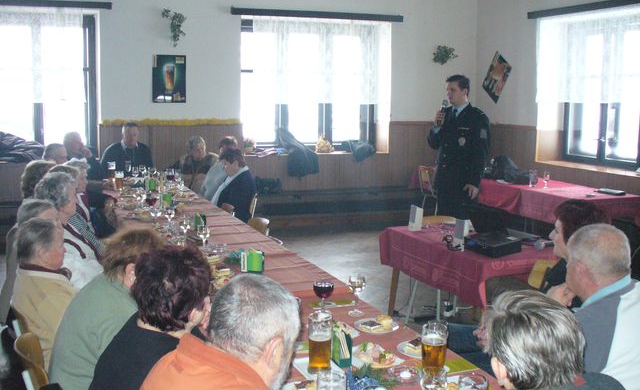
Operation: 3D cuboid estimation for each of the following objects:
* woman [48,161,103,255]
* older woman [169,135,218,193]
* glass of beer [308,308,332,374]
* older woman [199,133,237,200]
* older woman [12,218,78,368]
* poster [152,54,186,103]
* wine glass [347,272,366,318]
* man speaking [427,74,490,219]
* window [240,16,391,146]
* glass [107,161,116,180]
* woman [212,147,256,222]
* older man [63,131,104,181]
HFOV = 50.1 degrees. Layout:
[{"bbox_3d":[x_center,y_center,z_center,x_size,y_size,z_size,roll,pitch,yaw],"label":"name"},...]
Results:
[{"bbox_3d":[-1.604,0.381,4.729,0.780,1.200,0.500,-2,9,-17],"label":"woman"},{"bbox_3d":[-1.249,-0.023,7.113,0.520,1.180,0.720,-3,10,-21],"label":"older woman"},{"bbox_3d":[0.001,0.483,2.221,0.080,0.185,0.080,1,9,0],"label":"glass of beer"},{"bbox_3d":[-0.932,0.057,6.737,0.780,1.250,0.500,-5,10,-31],"label":"older woman"},{"bbox_3d":[-0.915,0.647,2.843,0.720,1.160,0.500,-5,10,-33],"label":"older woman"},{"bbox_3d":[-1.782,-1.379,8.098,0.395,0.560,0.020,-3,10,-21],"label":"poster"},{"bbox_3d":[0.160,0.424,2.936,0.077,0.170,0.077,0,8,0],"label":"wine glass"},{"bbox_3d":[1.126,-0.082,5.622,0.400,1.800,0.560,-7,11,-38],"label":"man speaking"},{"bbox_3d":[-0.040,-1.423,9.023,2.120,1.720,0.220,-3,9,-22],"label":"window"},{"bbox_3d":[-2.093,-0.240,6.866,0.080,0.170,0.080,-3,10,-21],"label":"glass"},{"bbox_3d":[-0.880,0.213,5.669,0.700,1.180,0.500,-3,9,-21],"label":"woman"},{"bbox_3d":[-2.259,0.075,6.379,0.780,1.300,0.540,0,8,-3],"label":"older man"}]

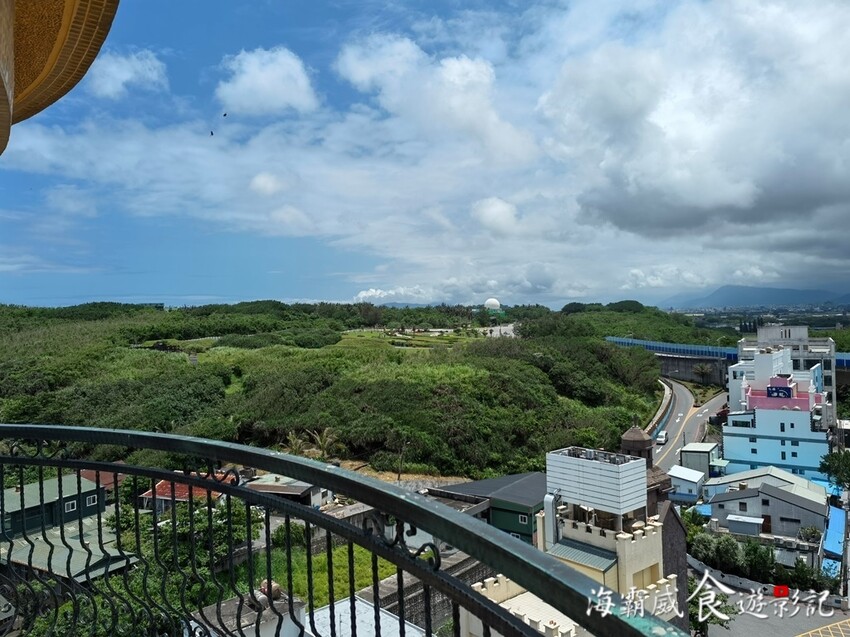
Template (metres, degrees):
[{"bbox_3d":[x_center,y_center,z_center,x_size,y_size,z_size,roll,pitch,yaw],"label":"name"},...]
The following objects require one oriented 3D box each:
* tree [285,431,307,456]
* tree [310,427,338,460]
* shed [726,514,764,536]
[{"bbox_3d":[-23.251,22.622,119.000,4.100,4.700,4.000,0,1,0],"label":"tree"},{"bbox_3d":[-17.892,22.254,118.000,5.000,5.600,4.800,0,1,0],"label":"tree"},{"bbox_3d":[37.137,23.985,76.800,3.750,1.700,1.650,0,1,30],"label":"shed"}]

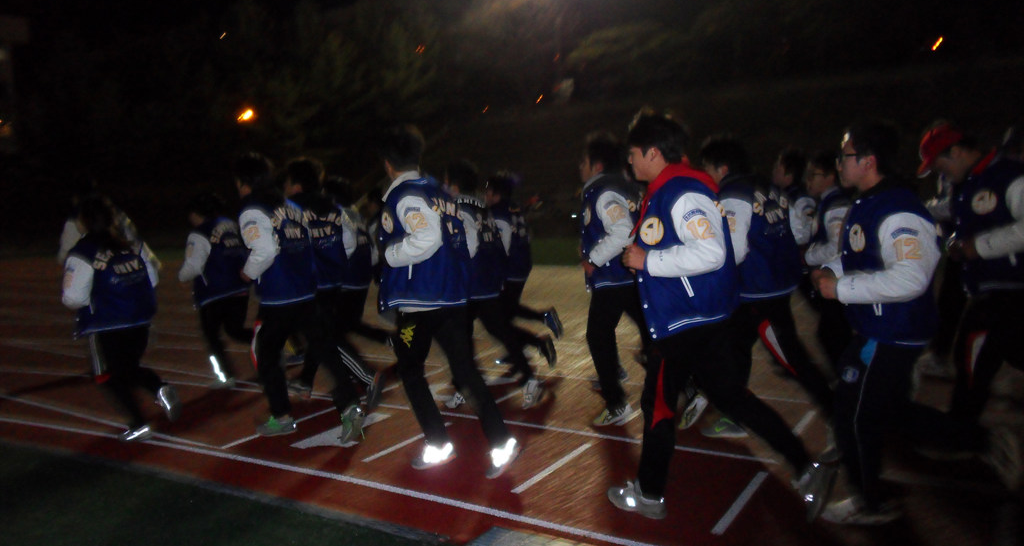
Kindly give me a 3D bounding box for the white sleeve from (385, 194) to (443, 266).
[{"bbox_3d":[-0.492,-0.212,3.550,0.290,0.370,0.180,0,6,34],"label":"white sleeve"}]

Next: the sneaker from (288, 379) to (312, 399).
[{"bbox_3d":[-1.616,0.878,5.350,0.280,0.115,0.105,0,6,34],"label":"sneaker"}]

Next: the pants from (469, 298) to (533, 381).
[{"bbox_3d":[-0.104,0.458,4.750,0.550,0.770,0.360,0,6,34],"label":"pants"}]

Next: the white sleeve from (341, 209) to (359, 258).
[{"bbox_3d":[-1.158,-0.278,5.000,0.220,0.350,0.160,3,7,23],"label":"white sleeve"}]

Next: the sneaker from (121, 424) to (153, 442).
[{"bbox_3d":[-2.353,1.000,4.450,0.250,0.100,0.090,-21,-7,35],"label":"sneaker"}]

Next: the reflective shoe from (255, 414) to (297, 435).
[{"bbox_3d":[-1.483,0.960,4.470,0.280,0.115,0.100,-4,3,28],"label":"reflective shoe"}]

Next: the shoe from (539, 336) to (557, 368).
[{"bbox_3d":[0.270,0.597,5.400,0.110,0.270,0.100,-15,-2,34],"label":"shoe"}]

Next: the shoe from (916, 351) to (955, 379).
[{"bbox_3d":[3.291,0.758,5.537,0.280,0.115,0.100,3,7,23],"label":"shoe"}]

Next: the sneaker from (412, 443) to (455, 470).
[{"bbox_3d":[-0.402,0.946,3.680,0.270,0.115,0.100,-21,-8,38],"label":"sneaker"}]

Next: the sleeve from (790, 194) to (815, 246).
[{"bbox_3d":[1.950,-0.355,4.800,0.240,0.350,0.160,3,7,23],"label":"sleeve"}]

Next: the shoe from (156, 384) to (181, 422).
[{"bbox_3d":[-1.984,0.748,4.100,0.100,0.245,0.090,-17,-2,30],"label":"shoe"}]

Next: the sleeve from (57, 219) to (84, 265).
[{"bbox_3d":[-3.482,-0.241,5.600,0.230,0.360,0.160,3,7,23],"label":"sleeve"}]

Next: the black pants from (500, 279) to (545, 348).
[{"bbox_3d":[0.036,0.354,5.650,0.460,0.700,0.360,1,6,29],"label":"black pants"}]

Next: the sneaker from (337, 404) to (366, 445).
[{"bbox_3d":[-0.965,0.911,4.270,0.115,0.270,0.100,35,21,21],"label":"sneaker"}]

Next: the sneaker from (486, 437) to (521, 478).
[{"bbox_3d":[-0.043,0.930,3.580,0.270,0.110,0.100,-45,-12,21],"label":"sneaker"}]

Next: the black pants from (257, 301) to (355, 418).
[{"bbox_3d":[-1.274,0.511,4.400,0.550,0.800,0.360,0,6,34],"label":"black pants"}]

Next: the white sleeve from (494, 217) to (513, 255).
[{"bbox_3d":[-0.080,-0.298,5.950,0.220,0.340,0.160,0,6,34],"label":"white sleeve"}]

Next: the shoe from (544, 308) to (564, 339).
[{"bbox_3d":[0.324,0.395,5.550,0.110,0.260,0.100,14,12,28],"label":"shoe"}]

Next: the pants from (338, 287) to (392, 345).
[{"bbox_3d":[-1.261,0.398,5.950,0.530,0.740,0.340,0,6,34],"label":"pants"}]

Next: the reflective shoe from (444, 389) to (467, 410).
[{"bbox_3d":[-0.365,0.871,4.850,0.270,0.110,0.100,-15,-2,30],"label":"reflective shoe"}]

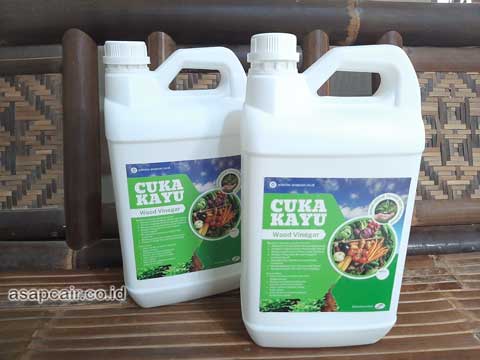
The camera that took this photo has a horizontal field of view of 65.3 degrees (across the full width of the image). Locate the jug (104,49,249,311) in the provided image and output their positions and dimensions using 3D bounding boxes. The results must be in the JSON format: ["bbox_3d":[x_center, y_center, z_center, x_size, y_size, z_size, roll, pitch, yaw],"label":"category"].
[{"bbox_3d":[-0.070,-0.009,0.501,0.188,0.334,0.110,-6,20,-17],"label":"jug"}]

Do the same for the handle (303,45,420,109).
[{"bbox_3d":[0.121,-0.102,0.377,0.119,0.062,0.042,0,19,0],"label":"handle"}]

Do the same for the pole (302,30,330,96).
[{"bbox_3d":[0.139,-0.080,0.645,0.042,0.343,0.042,-1,-4,0],"label":"pole"}]

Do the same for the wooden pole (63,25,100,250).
[{"bbox_3d":[-0.260,-0.067,0.616,0.057,0.345,0.057,-3,-4,0],"label":"wooden pole"}]

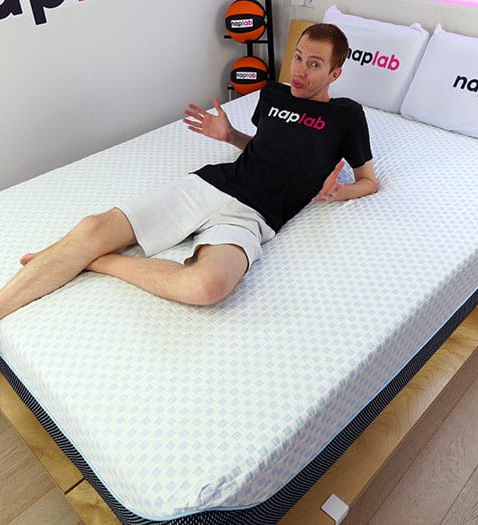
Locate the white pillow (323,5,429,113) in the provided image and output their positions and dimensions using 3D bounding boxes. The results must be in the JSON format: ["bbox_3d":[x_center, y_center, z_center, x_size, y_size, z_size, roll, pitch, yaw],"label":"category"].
[{"bbox_3d":[0.631,-1.052,2.478,0.610,0.430,0.160,31,32,34],"label":"white pillow"}]

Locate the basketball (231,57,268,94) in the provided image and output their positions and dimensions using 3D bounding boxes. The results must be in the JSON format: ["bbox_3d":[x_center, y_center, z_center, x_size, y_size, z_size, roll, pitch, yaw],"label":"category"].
[{"bbox_3d":[0.065,-1.138,2.960,0.226,0.226,0.226,0,38,1],"label":"basketball"}]

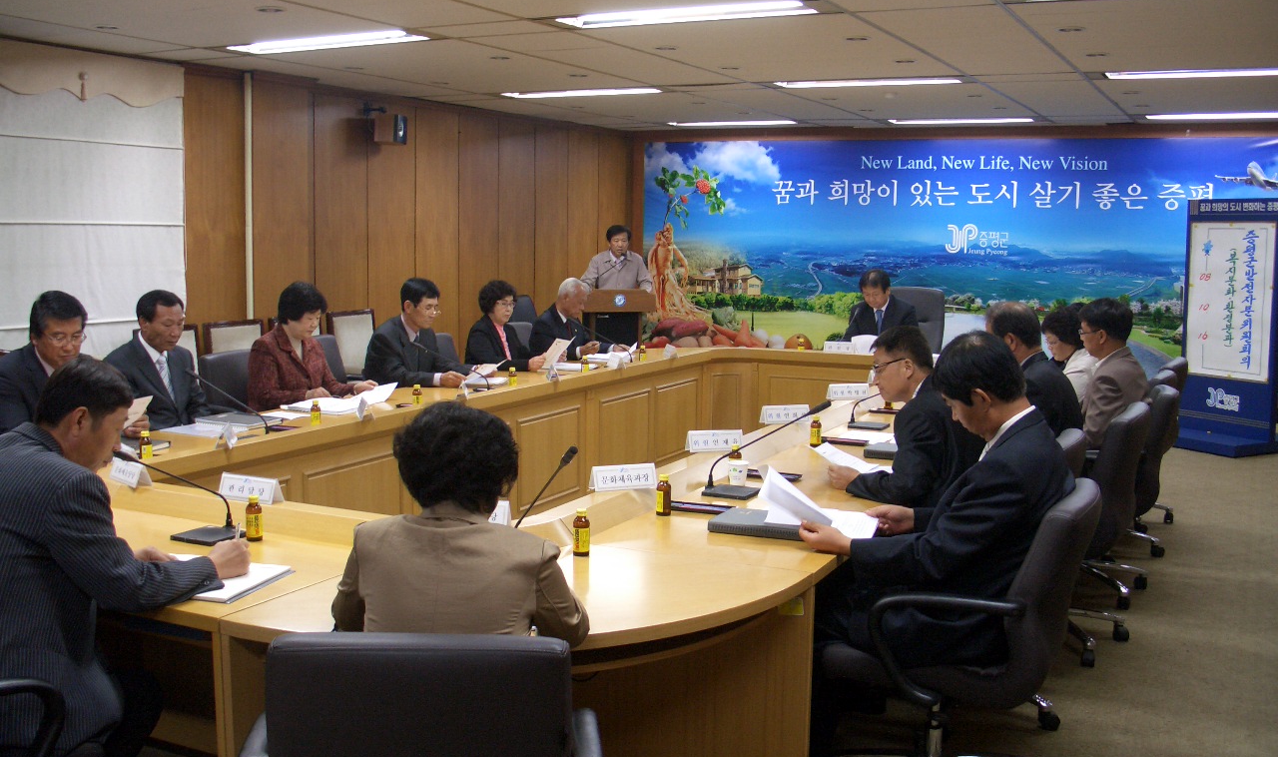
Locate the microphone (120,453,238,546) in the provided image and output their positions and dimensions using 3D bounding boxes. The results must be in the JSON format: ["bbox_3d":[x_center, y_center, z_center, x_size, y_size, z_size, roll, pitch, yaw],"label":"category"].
[{"bbox_3d":[-1.201,0.306,3.214,0.160,0.280,0.370,6,9,34],"label":"microphone"}]

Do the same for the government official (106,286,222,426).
[{"bbox_3d":[-1.887,0.293,5.022,0.780,1.280,0.560,7,10,39],"label":"government official"}]

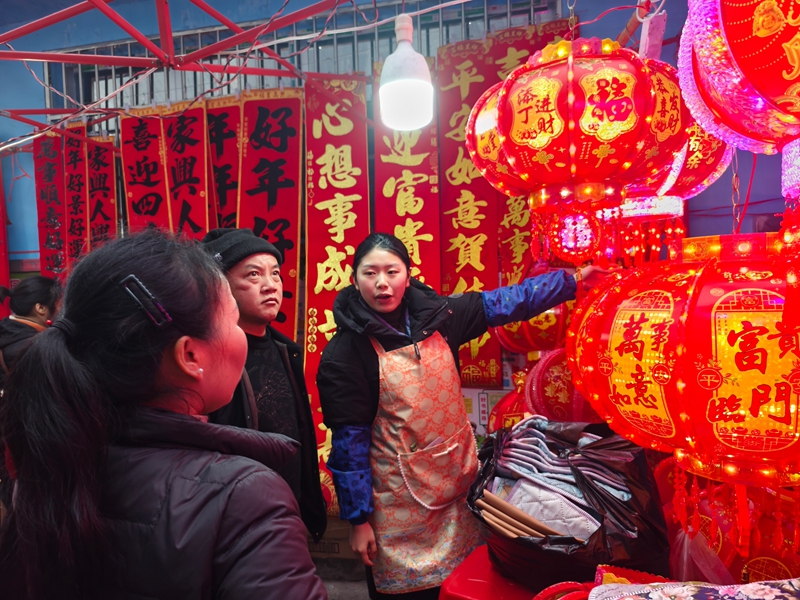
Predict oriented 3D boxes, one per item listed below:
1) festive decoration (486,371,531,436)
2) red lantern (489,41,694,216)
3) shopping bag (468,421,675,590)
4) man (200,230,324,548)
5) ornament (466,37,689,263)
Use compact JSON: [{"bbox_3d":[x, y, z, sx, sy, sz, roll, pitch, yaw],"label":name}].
[{"bbox_3d":[0.405,0.375,1.800,0.230,0.280,0.200,0,2,18],"label":"festive decoration"},{"bbox_3d":[0.390,-0.385,1.220,0.455,0.350,0.455,-1,2,0],"label":"red lantern"},{"bbox_3d":[0.355,0.410,1.130,0.390,0.270,0.310,0,2,23],"label":"shopping bag"},{"bbox_3d":[-0.430,0.655,1.460,0.330,1.690,0.520,1,3,40],"label":"man"},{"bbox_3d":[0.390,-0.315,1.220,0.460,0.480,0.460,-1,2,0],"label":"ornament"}]

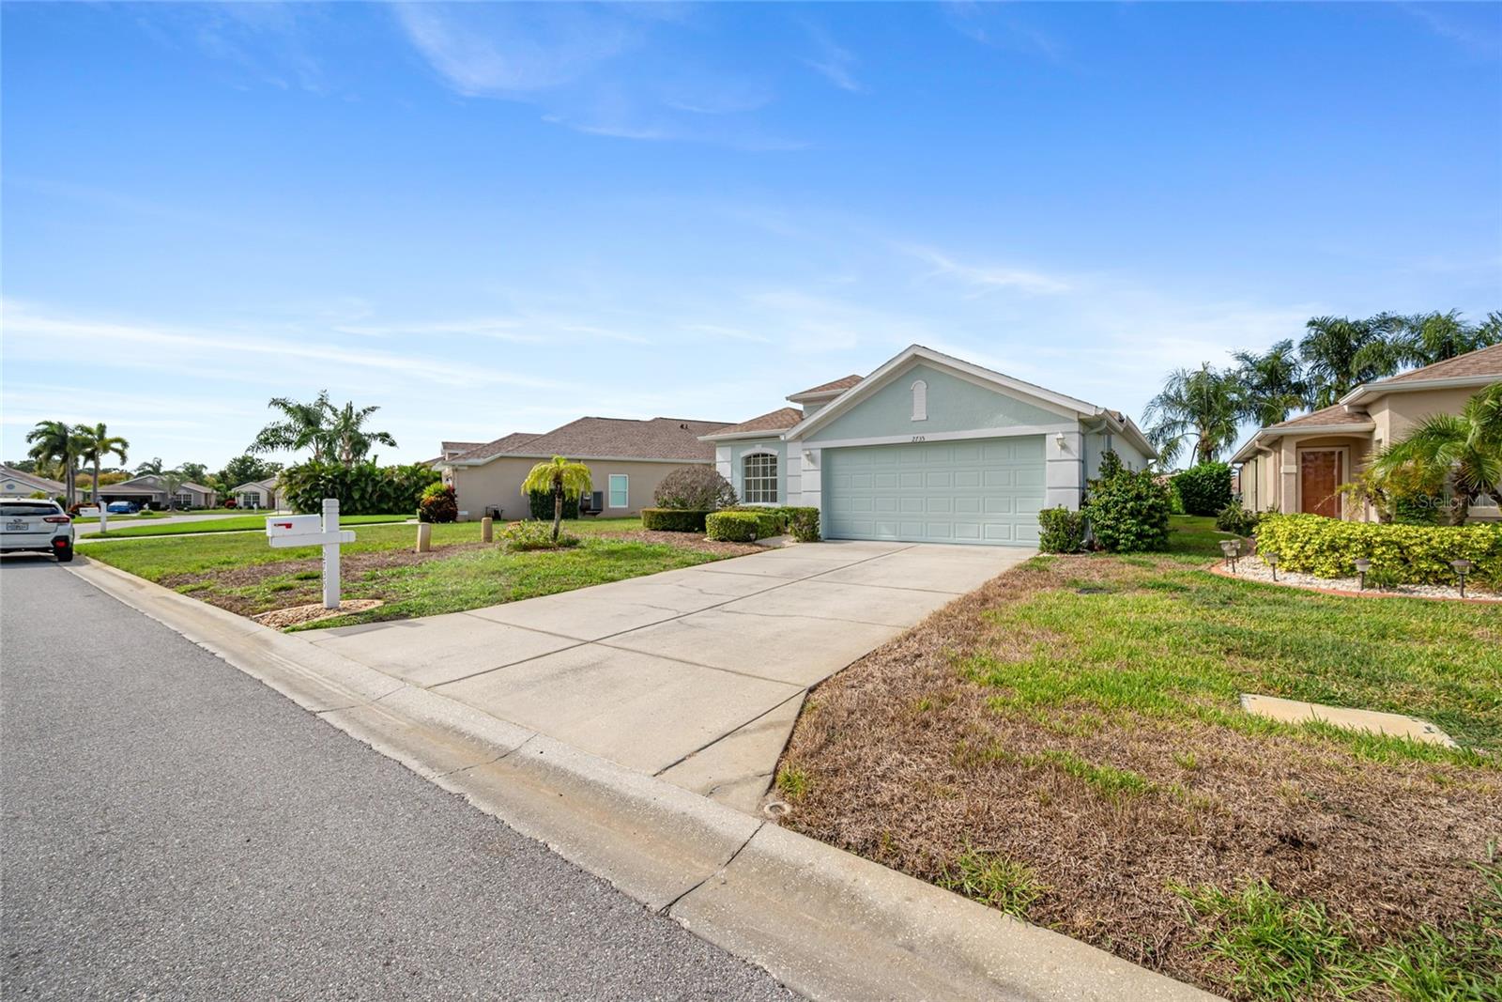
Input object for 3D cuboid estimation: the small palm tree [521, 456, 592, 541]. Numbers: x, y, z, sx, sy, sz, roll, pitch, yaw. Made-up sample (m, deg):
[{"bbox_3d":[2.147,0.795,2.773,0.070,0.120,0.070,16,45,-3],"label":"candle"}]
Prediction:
[{"bbox_3d":[-4.973,-0.062,15.000,1.750,2.170,1.750,0,0,-18],"label":"small palm tree"}]

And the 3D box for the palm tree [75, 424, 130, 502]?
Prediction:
[{"bbox_3d":[-66.727,-3.386,60.000,3.800,9.100,3.800,0,0,42],"label":"palm tree"}]

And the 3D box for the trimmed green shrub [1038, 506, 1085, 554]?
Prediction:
[{"bbox_3d":[5.617,0.519,10.550,0.680,0.840,0.700,0,0,36],"label":"trimmed green shrub"}]

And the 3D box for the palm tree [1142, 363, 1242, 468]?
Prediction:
[{"bbox_3d":[26.688,-3.624,35.000,4.900,9.300,4.900,0,0,37],"label":"palm tree"}]

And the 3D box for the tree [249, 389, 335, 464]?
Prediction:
[{"bbox_3d":[-31.465,-3.302,40.000,4.700,8.500,4.700,0,0,-38],"label":"tree"}]

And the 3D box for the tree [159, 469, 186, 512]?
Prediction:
[{"bbox_3d":[-65.244,-1.144,66.000,2.300,4.850,2.300,0,0,-45],"label":"tree"}]

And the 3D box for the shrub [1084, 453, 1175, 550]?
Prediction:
[{"bbox_3d":[7.792,0.006,12.100,1.500,2.050,1.500,0,0,37],"label":"shrub"}]

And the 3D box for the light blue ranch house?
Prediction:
[{"bbox_3d":[7.153,-1.754,20.652,10.950,5.350,18.300,0,0,36],"label":"light blue ranch house"}]

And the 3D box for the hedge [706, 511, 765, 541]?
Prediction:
[{"bbox_3d":[-0.369,0.629,14.700,1.100,0.710,0.950,0,0,37],"label":"hedge"}]

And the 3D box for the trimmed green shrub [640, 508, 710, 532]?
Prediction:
[{"bbox_3d":[-2.422,0.648,19.600,2.500,0.700,1.000,0,0,37],"label":"trimmed green shrub"}]

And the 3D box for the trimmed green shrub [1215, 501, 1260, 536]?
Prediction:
[{"bbox_3d":[12.690,0.405,15.200,1.000,0.970,1.000,0,0,40],"label":"trimmed green shrub"}]

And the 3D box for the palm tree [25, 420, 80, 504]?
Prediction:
[{"bbox_3d":[-64.394,-3.029,54.000,3.300,9.000,3.300,0,0,40],"label":"palm tree"}]

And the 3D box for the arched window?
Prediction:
[{"bbox_3d":[0.289,-0.695,18.000,1.300,1.570,0.150,0,0,37],"label":"arched window"}]

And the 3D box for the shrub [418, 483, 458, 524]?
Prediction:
[{"bbox_3d":[-13.387,0.066,25.000,1.550,1.720,1.550,0,0,-28],"label":"shrub"}]

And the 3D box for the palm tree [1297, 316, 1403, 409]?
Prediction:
[{"bbox_3d":[35.318,-4.952,34.500,4.700,11.950,4.700,0,0,37],"label":"palm tree"}]

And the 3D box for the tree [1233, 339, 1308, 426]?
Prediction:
[{"bbox_3d":[32.152,-4.494,36.000,4.600,11.050,4.600,0,0,37],"label":"tree"}]

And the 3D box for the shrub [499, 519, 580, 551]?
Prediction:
[{"bbox_3d":[-5.077,0.799,14.000,1.750,0.550,1.500,0,0,-20],"label":"shrub"}]

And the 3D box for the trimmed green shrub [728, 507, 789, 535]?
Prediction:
[{"bbox_3d":[0.250,0.568,16.600,1.250,0.830,1.250,0,0,37],"label":"trimmed green shrub"}]

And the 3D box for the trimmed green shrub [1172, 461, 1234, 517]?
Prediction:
[{"bbox_3d":[24.915,-0.642,32.000,2.500,2.950,2.200,0,0,36],"label":"trimmed green shrub"}]

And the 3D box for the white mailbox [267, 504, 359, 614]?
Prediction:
[{"bbox_3d":[-5.200,0.640,6.960,0.190,1.320,0.870,0,0,37],"label":"white mailbox"}]

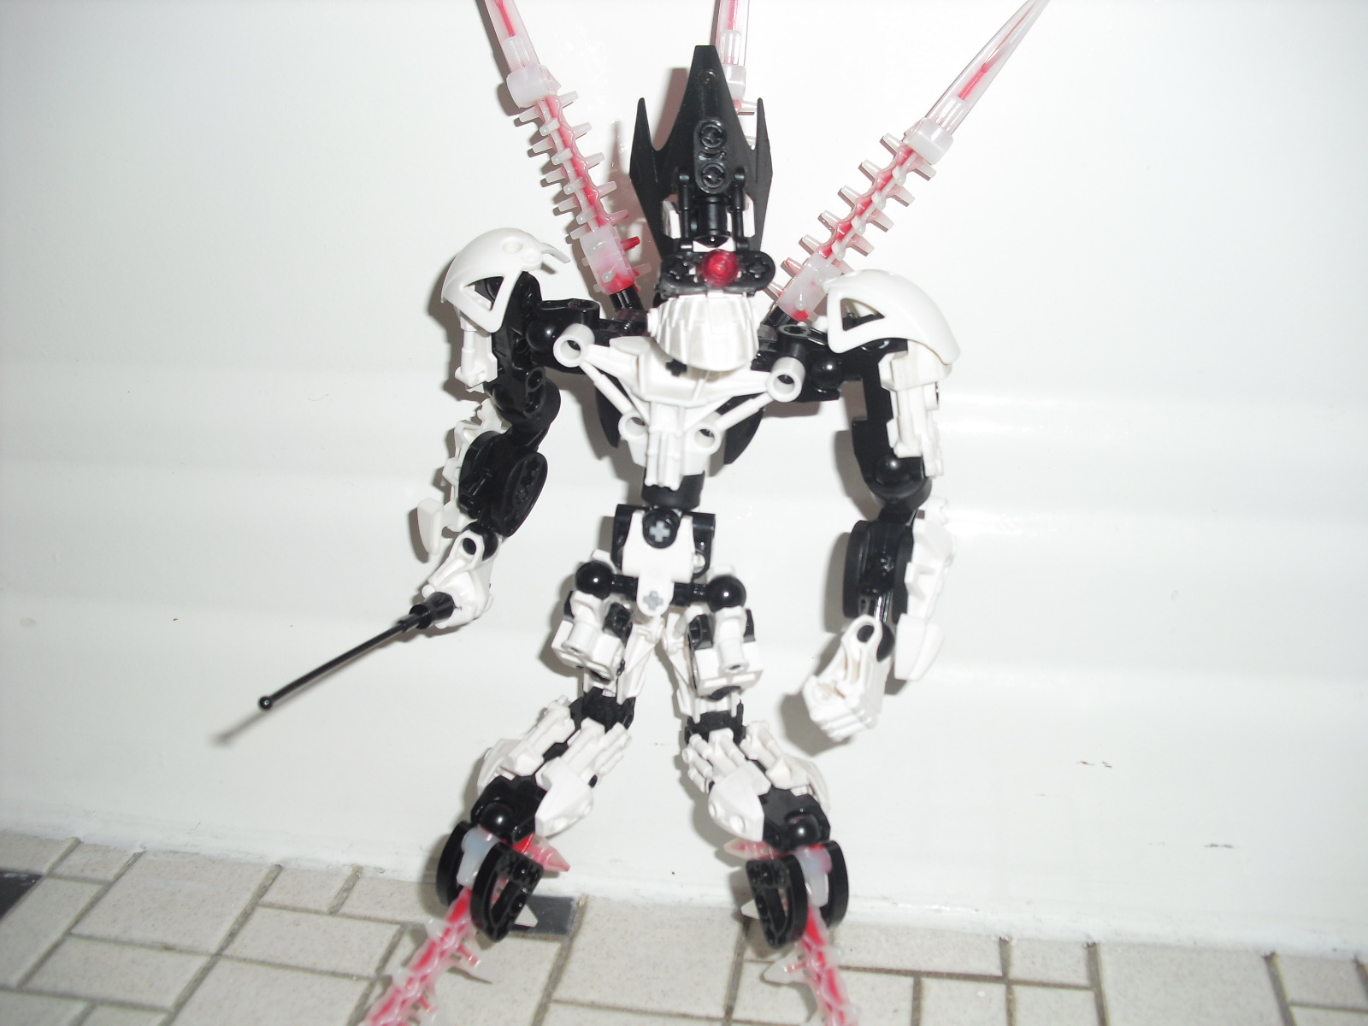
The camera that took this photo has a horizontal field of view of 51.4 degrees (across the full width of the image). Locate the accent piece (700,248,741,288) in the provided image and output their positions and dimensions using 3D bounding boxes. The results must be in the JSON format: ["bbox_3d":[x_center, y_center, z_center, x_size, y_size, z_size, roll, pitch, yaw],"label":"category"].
[{"bbox_3d":[0.007,-0.049,0.284,0.008,0.008,0.005,-1,6,-7],"label":"accent piece"}]

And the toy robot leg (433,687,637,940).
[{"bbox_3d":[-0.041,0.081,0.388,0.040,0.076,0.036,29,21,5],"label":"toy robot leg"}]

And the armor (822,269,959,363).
[{"bbox_3d":[0.047,-0.045,0.321,0.030,0.018,0.022,4,22,9],"label":"armor"}]

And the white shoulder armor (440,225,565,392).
[{"bbox_3d":[-0.042,-0.049,0.340,0.025,0.034,0.024,9,24,21],"label":"white shoulder armor"}]

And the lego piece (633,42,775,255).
[{"bbox_3d":[0.003,-0.074,0.298,0.029,0.045,0.016,-1,11,-7],"label":"lego piece"}]

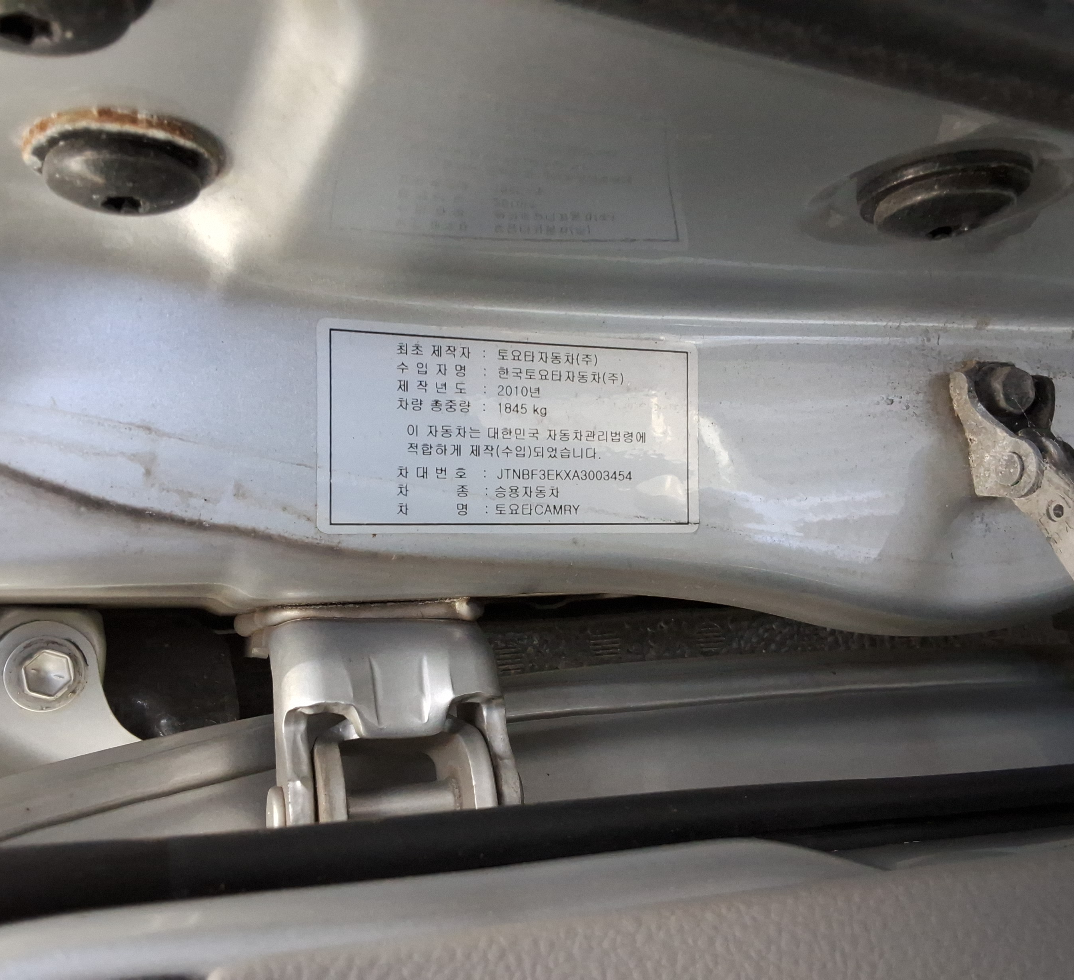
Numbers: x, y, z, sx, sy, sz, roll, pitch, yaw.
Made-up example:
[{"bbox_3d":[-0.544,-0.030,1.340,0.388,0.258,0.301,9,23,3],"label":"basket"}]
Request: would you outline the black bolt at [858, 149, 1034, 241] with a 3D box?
[{"bbox_3d":[0.077,-0.057,0.200,0.032,0.032,0.011,155,112,-67],"label":"black bolt"}]

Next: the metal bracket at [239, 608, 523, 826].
[{"bbox_3d":[-0.038,0.053,0.252,0.038,0.062,0.052,175,95,-69],"label":"metal bracket"}]

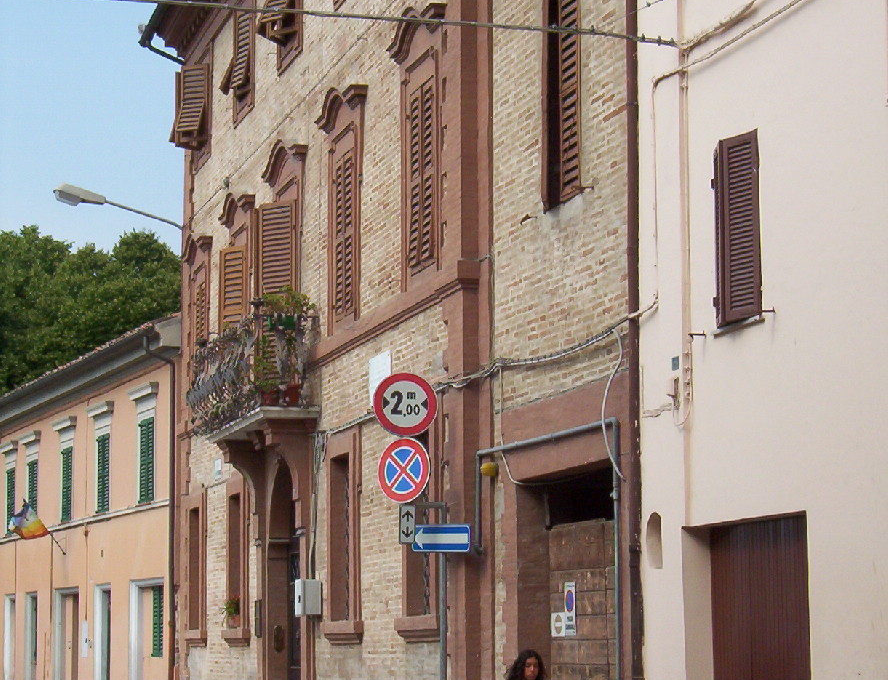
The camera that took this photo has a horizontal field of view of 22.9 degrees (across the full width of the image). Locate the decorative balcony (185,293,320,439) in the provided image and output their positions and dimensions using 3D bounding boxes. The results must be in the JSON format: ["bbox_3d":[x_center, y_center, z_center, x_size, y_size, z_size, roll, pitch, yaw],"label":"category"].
[{"bbox_3d":[-2.471,0.460,28.356,0.950,1.550,3.500,2,-8,-16],"label":"decorative balcony"}]

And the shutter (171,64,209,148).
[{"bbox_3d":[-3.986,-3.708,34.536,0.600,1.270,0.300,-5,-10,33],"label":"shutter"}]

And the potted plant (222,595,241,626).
[{"bbox_3d":[-3.037,3.928,31.597,0.300,0.460,0.320,2,-8,-16],"label":"potted plant"}]

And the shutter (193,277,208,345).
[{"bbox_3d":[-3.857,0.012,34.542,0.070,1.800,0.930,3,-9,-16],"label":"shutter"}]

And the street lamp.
[{"bbox_3d":[-5.371,-2.210,36.444,2.400,0.750,0.300,3,-9,-16],"label":"street lamp"}]

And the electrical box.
[{"bbox_3d":[-1.574,3.022,25.748,0.260,0.410,0.420,3,-9,-16],"label":"electrical box"}]

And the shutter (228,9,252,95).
[{"bbox_3d":[-2.934,-4.144,31.453,0.120,1.240,0.460,6,-10,-33],"label":"shutter"}]

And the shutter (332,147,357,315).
[{"bbox_3d":[-1.180,-1.229,25.795,0.070,1.940,1.050,2,-8,-16],"label":"shutter"}]

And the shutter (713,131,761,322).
[{"bbox_3d":[2.029,-0.792,15.629,0.140,1.340,0.740,4,-9,-28],"label":"shutter"}]

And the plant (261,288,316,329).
[{"bbox_3d":[-1.905,-0.356,26.569,0.680,0.500,0.400,3,-9,-16],"label":"plant"}]

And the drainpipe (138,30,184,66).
[{"bbox_3d":[-4.697,-4.843,36.606,0.800,0.580,0.140,3,-9,-16],"label":"drainpipe"}]

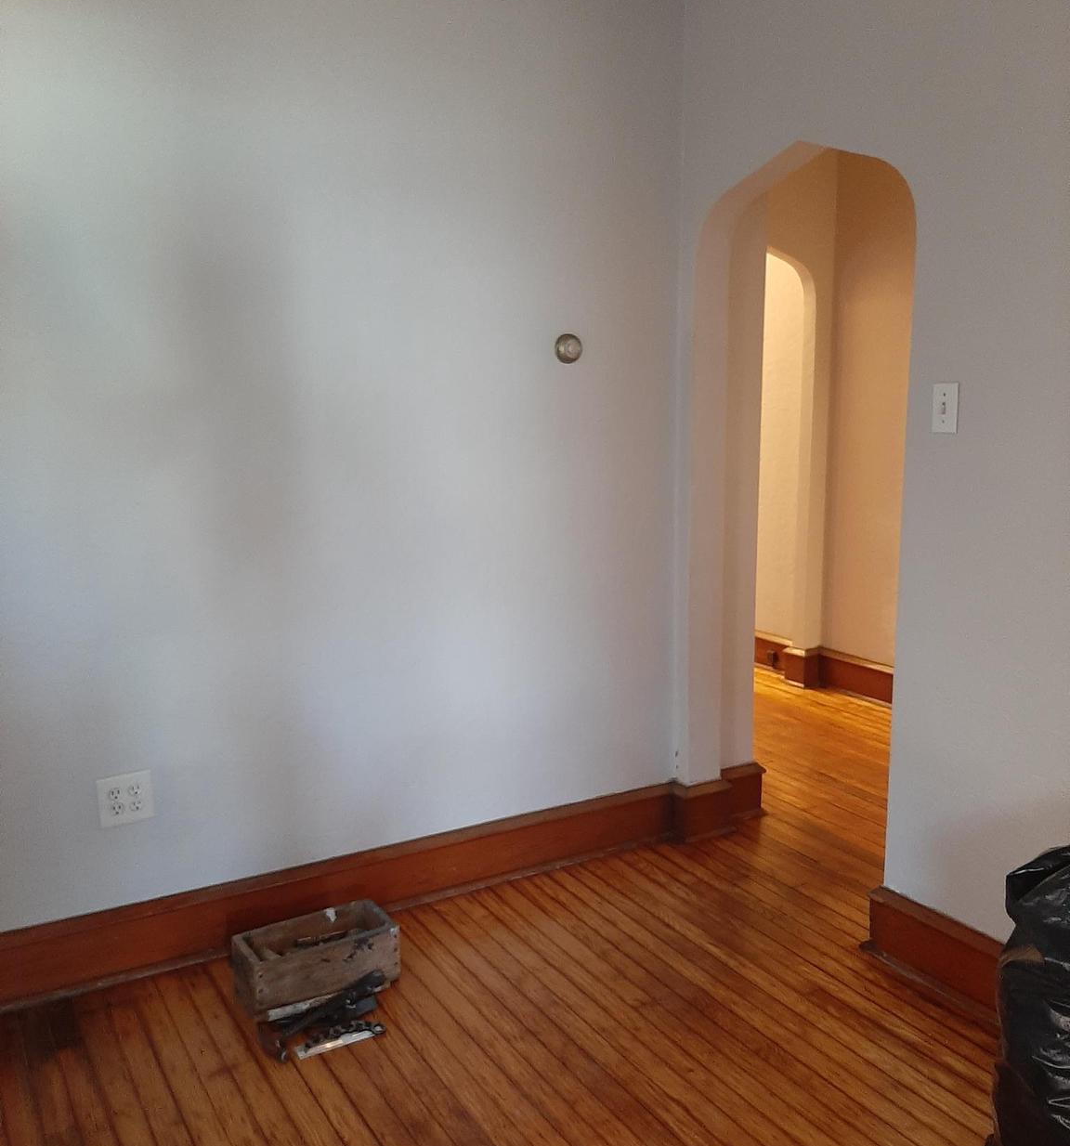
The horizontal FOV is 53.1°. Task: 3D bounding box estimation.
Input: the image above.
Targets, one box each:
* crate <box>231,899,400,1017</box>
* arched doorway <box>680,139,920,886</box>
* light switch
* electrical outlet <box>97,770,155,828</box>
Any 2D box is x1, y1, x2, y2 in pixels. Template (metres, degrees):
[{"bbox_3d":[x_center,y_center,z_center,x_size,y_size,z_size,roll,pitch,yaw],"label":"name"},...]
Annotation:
[{"bbox_3d":[-0.520,0.921,2.577,0.347,0.128,0.165,-6,11,-30],"label":"crate"},{"bbox_3d":[0.730,-0.104,2.920,0.140,2.018,0.792,-6,11,-29],"label":"arched doorway"},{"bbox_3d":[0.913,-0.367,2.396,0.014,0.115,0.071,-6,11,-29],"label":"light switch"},{"bbox_3d":[-0.979,0.545,2.568,0.121,0.119,0.009,-6,11,-29],"label":"electrical outlet"}]

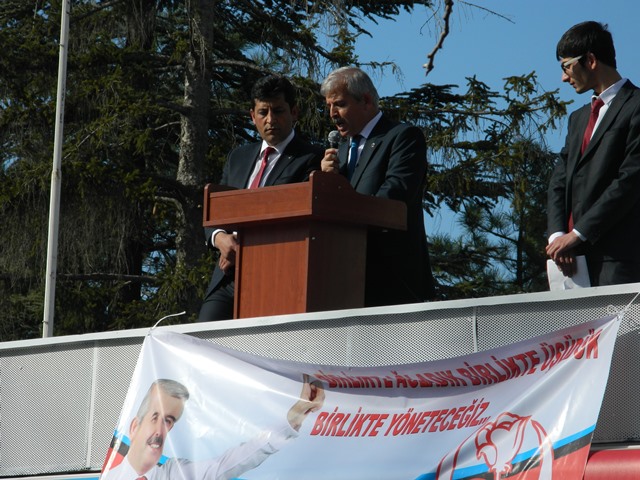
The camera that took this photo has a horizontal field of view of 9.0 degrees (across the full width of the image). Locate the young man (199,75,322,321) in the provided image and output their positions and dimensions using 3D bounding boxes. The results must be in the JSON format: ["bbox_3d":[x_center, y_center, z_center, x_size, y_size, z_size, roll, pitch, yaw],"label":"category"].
[{"bbox_3d":[-0.227,0.235,14.838,0.530,1.690,0.420,-1,-9,27],"label":"young man"}]

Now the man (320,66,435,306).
[{"bbox_3d":[0.231,0.214,14.638,0.520,1.690,0.430,-5,-10,43],"label":"man"}]

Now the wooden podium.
[{"bbox_3d":[-0.071,0.399,14.402,0.455,1.190,0.572,9,-10,-42],"label":"wooden podium"}]

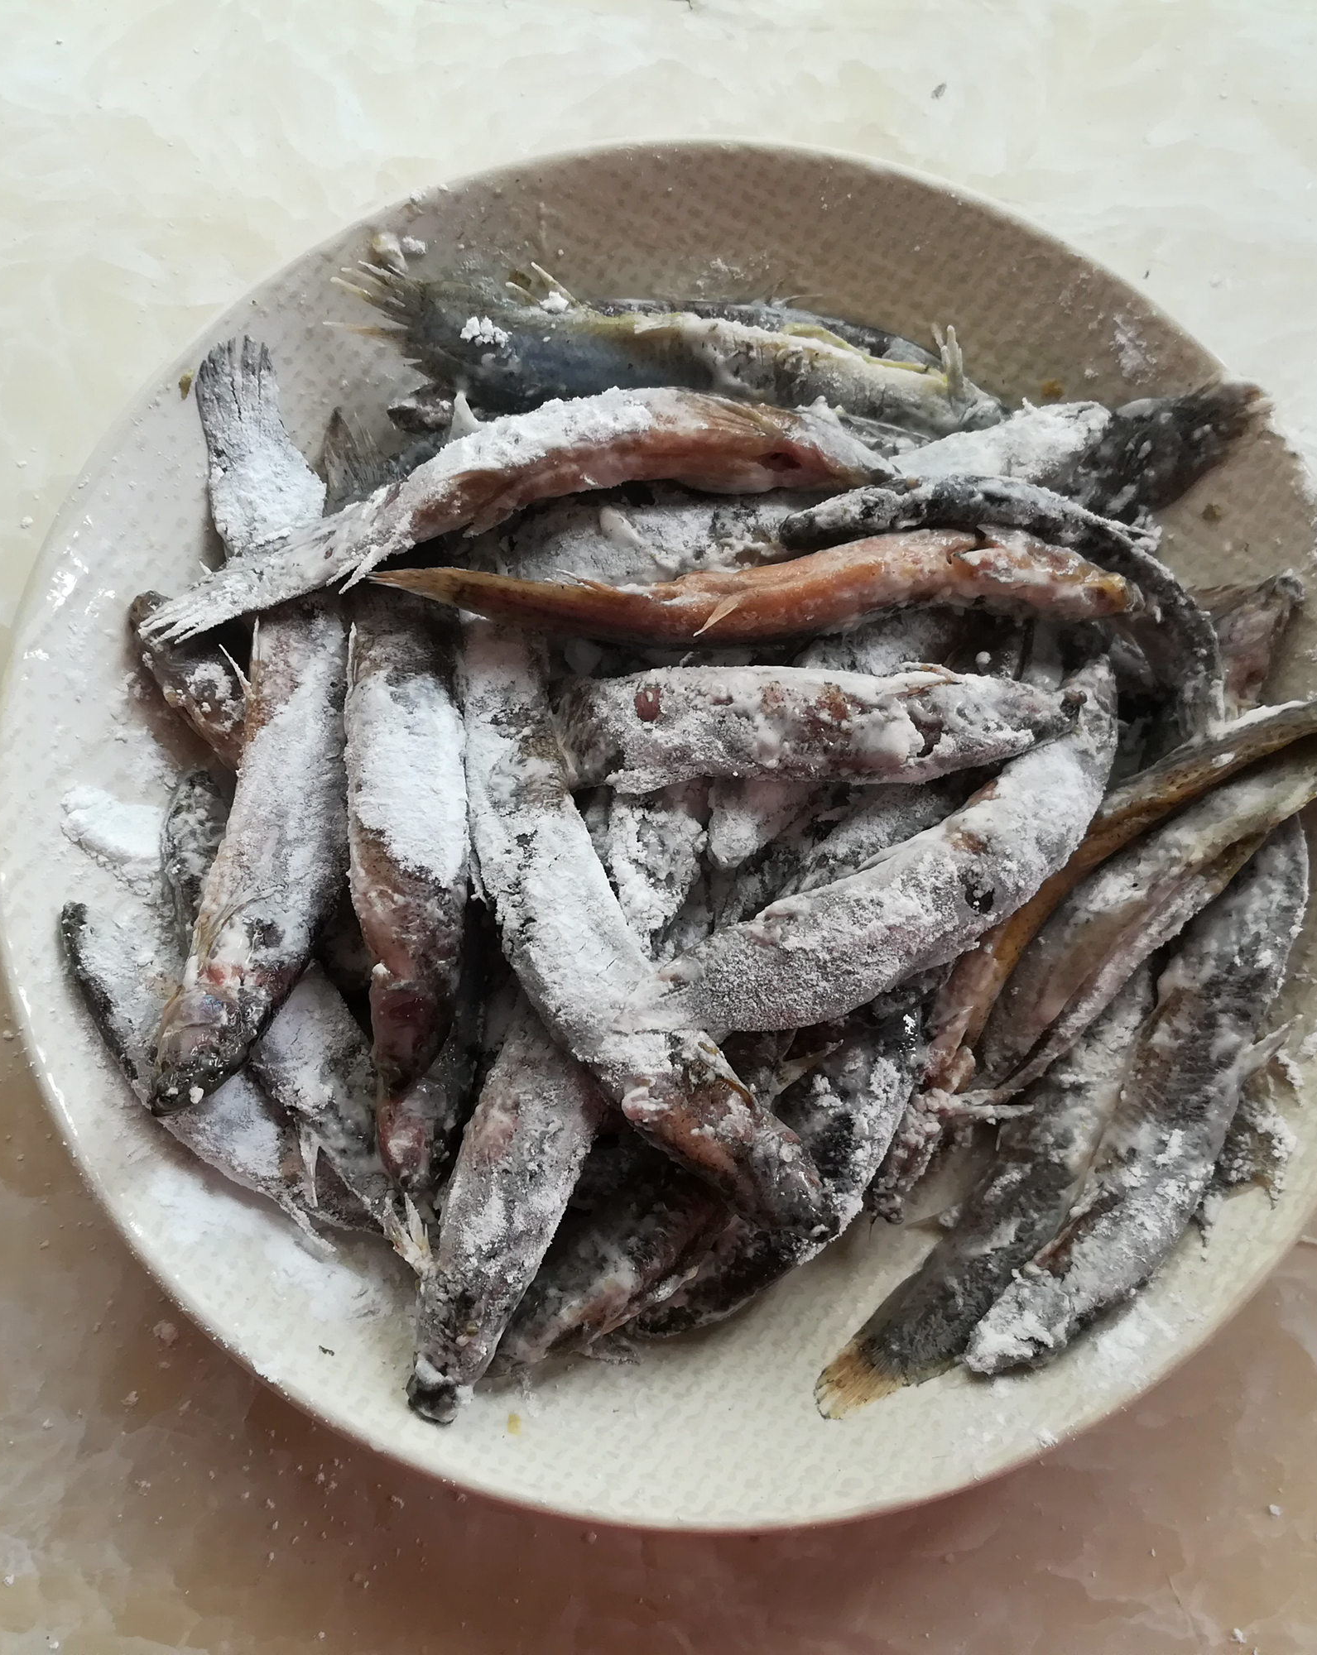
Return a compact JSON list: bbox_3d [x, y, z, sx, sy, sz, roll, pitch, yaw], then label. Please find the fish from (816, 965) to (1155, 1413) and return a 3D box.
[{"bbox_3d":[0.067,0.061,0.304,0.025,0.021,0.113,36,81,7],"label":"fish"}]

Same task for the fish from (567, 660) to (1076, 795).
[{"bbox_3d":[0.030,-0.018,0.305,0.096,0.022,0.022,-3,77,1],"label":"fish"}]

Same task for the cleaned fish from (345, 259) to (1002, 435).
[{"bbox_3d":[0.003,-0.095,0.333,0.134,0.024,0.024,8,76,-3],"label":"cleaned fish"}]

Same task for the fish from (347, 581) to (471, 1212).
[{"bbox_3d":[-0.047,0.009,0.306,0.021,0.026,0.117,-2,84,0],"label":"fish"}]

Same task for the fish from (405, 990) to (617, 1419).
[{"bbox_3d":[-0.028,0.061,0.299,0.022,0.023,0.093,15,78,1],"label":"fish"}]

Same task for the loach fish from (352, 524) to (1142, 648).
[{"bbox_3d":[0.018,-0.045,0.308,0.141,0.021,0.019,-1,78,0],"label":"loach fish"}]

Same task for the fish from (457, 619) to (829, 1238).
[{"bbox_3d":[-0.012,0.018,0.300,0.029,0.026,0.131,-27,82,-6],"label":"fish"}]

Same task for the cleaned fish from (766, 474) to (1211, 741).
[{"bbox_3d":[0.070,-0.046,0.315,0.093,0.024,0.029,26,79,-1],"label":"cleaned fish"}]

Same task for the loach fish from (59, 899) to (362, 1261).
[{"bbox_3d":[-0.083,0.046,0.310,0.023,0.022,0.090,-43,82,-8],"label":"loach fish"}]

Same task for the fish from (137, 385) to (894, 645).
[{"bbox_3d":[-0.027,-0.064,0.310,0.143,0.024,0.024,-13,78,-2],"label":"fish"}]

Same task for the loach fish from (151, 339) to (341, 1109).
[{"bbox_3d":[-0.075,-0.022,0.312,0.030,0.026,0.148,1,80,0],"label":"loach fish"}]

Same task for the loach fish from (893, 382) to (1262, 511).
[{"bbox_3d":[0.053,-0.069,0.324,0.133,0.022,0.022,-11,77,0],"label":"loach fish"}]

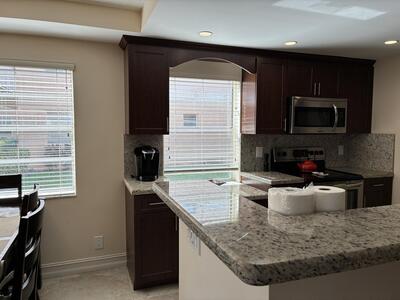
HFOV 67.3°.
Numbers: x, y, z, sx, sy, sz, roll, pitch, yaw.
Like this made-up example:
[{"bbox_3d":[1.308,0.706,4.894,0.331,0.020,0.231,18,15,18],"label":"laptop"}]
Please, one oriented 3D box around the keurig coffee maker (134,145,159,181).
[{"bbox_3d":[-0.549,0.129,3.082,0.240,0.345,0.305,-1,4,-14],"label":"keurig coffee maker"}]

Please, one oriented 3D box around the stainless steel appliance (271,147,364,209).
[{"bbox_3d":[1.345,0.602,3.542,0.762,1.200,0.690,-1,5,-19],"label":"stainless steel appliance"}]

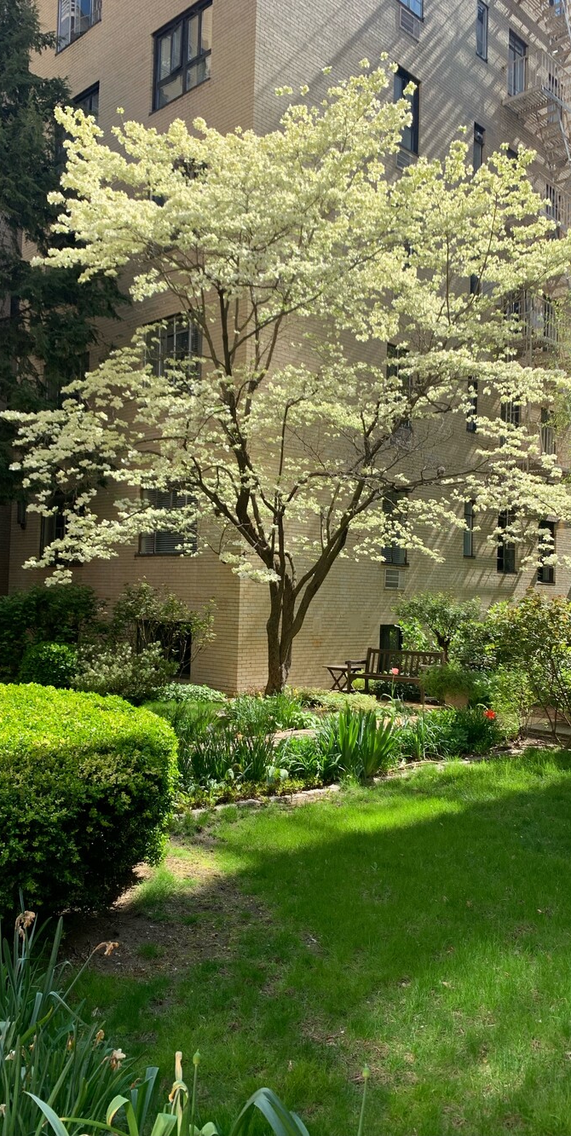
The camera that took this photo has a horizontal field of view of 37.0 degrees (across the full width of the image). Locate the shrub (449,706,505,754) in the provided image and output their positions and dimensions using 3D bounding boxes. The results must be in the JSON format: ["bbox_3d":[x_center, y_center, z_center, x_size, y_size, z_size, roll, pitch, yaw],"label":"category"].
[{"bbox_3d":[2.146,1.803,9.550,0.600,0.520,0.550,1,-1,0],"label":"shrub"}]

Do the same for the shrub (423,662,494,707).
[{"bbox_3d":[2.603,1.785,13.000,1.050,0.660,0.900,1,-1,0],"label":"shrub"}]

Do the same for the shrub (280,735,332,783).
[{"bbox_3d":[0.189,1.762,7.900,0.460,0.430,0.440,1,-1,0],"label":"shrub"}]

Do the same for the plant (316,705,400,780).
[{"bbox_3d":[0.674,1.621,7.950,0.750,0.680,0.620,1,-1,0],"label":"plant"}]

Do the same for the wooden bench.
[{"bbox_3d":[1.874,1.767,14.347,1.360,0.860,0.620,1,-1,36],"label":"wooden bench"}]

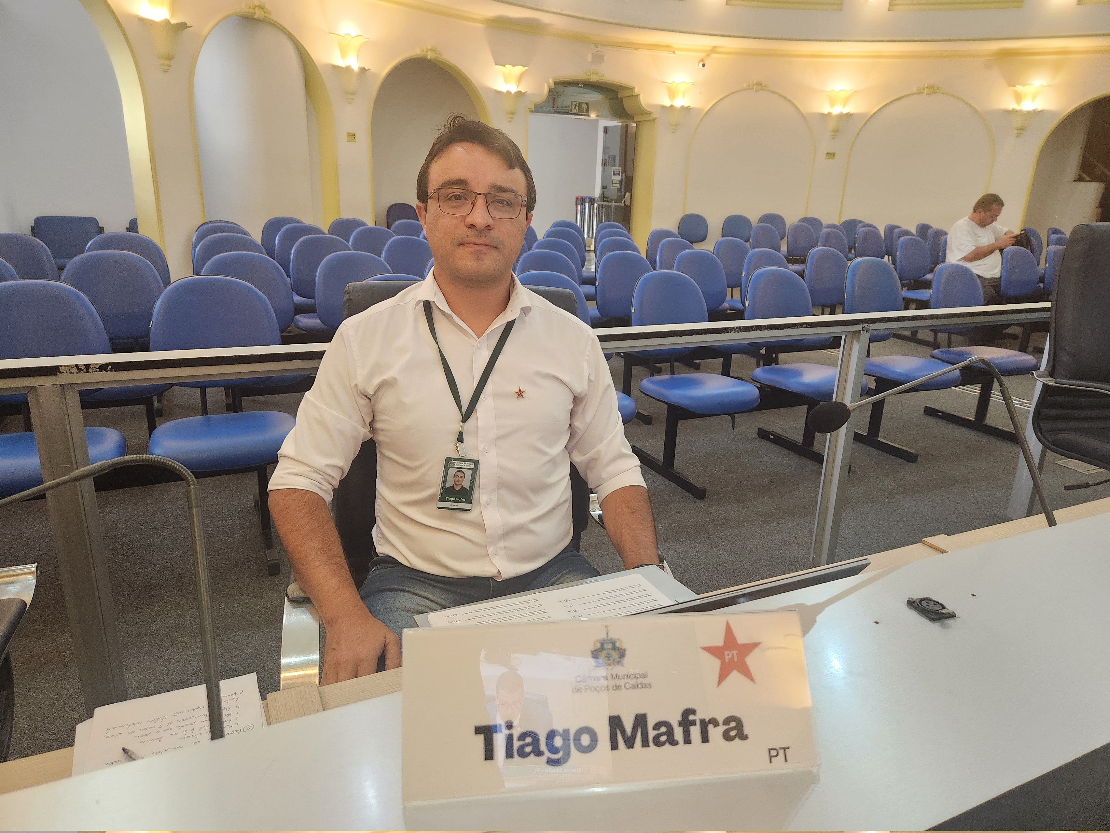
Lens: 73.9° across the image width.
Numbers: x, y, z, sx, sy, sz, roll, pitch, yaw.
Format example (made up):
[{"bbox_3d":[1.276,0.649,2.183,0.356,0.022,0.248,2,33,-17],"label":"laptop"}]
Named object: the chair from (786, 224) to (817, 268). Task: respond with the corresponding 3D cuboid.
[{"bbox_3d":[3.020,-1.760,8.676,0.480,0.910,0.560,-7,19,-26],"label":"chair"}]

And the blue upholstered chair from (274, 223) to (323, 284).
[{"bbox_3d":[-1.777,-0.926,5.375,0.450,0.906,0.570,-7,19,-26],"label":"blue upholstered chair"}]

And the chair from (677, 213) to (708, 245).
[{"bbox_3d":[1.854,-2.185,9.655,0.460,0.870,0.550,-2,18,-11],"label":"chair"}]

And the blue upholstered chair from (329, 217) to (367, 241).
[{"bbox_3d":[-1.784,-1.301,6.601,0.475,0.874,0.580,-6,19,-23],"label":"blue upholstered chair"}]

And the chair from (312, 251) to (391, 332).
[{"bbox_3d":[-0.939,-0.353,3.672,0.475,0.874,0.580,-6,19,-23],"label":"chair"}]

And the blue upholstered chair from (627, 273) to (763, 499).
[{"bbox_3d":[0.604,-0.167,3.238,0.450,0.906,0.570,-7,19,-27],"label":"blue upholstered chair"}]

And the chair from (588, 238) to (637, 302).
[{"bbox_3d":[0.569,-0.850,5.419,0.450,0.906,0.570,-7,19,-26],"label":"chair"}]

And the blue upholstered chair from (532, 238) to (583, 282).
[{"bbox_3d":[0.094,-0.814,5.335,0.480,0.910,0.560,-6,19,-24],"label":"blue upholstered chair"}]

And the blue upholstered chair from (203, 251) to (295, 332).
[{"bbox_3d":[-1.407,-0.277,3.454,0.480,0.910,0.560,-5,19,-21],"label":"blue upholstered chair"}]

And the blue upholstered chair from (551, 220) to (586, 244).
[{"bbox_3d":[0.193,-1.373,6.910,0.460,0.870,0.550,-7,20,-26],"label":"blue upholstered chair"}]

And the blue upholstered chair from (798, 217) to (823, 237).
[{"bbox_3d":[3.654,-2.310,10.411,0.450,0.906,0.570,0,17,-6],"label":"blue upholstered chair"}]

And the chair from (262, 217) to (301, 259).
[{"bbox_3d":[-2.414,-1.323,6.710,0.480,0.910,0.560,-5,19,-21],"label":"chair"}]

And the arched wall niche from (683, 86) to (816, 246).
[{"bbox_3d":[2.751,-3.268,10.537,1.814,2.647,0.150,1,17,-3],"label":"arched wall niche"}]

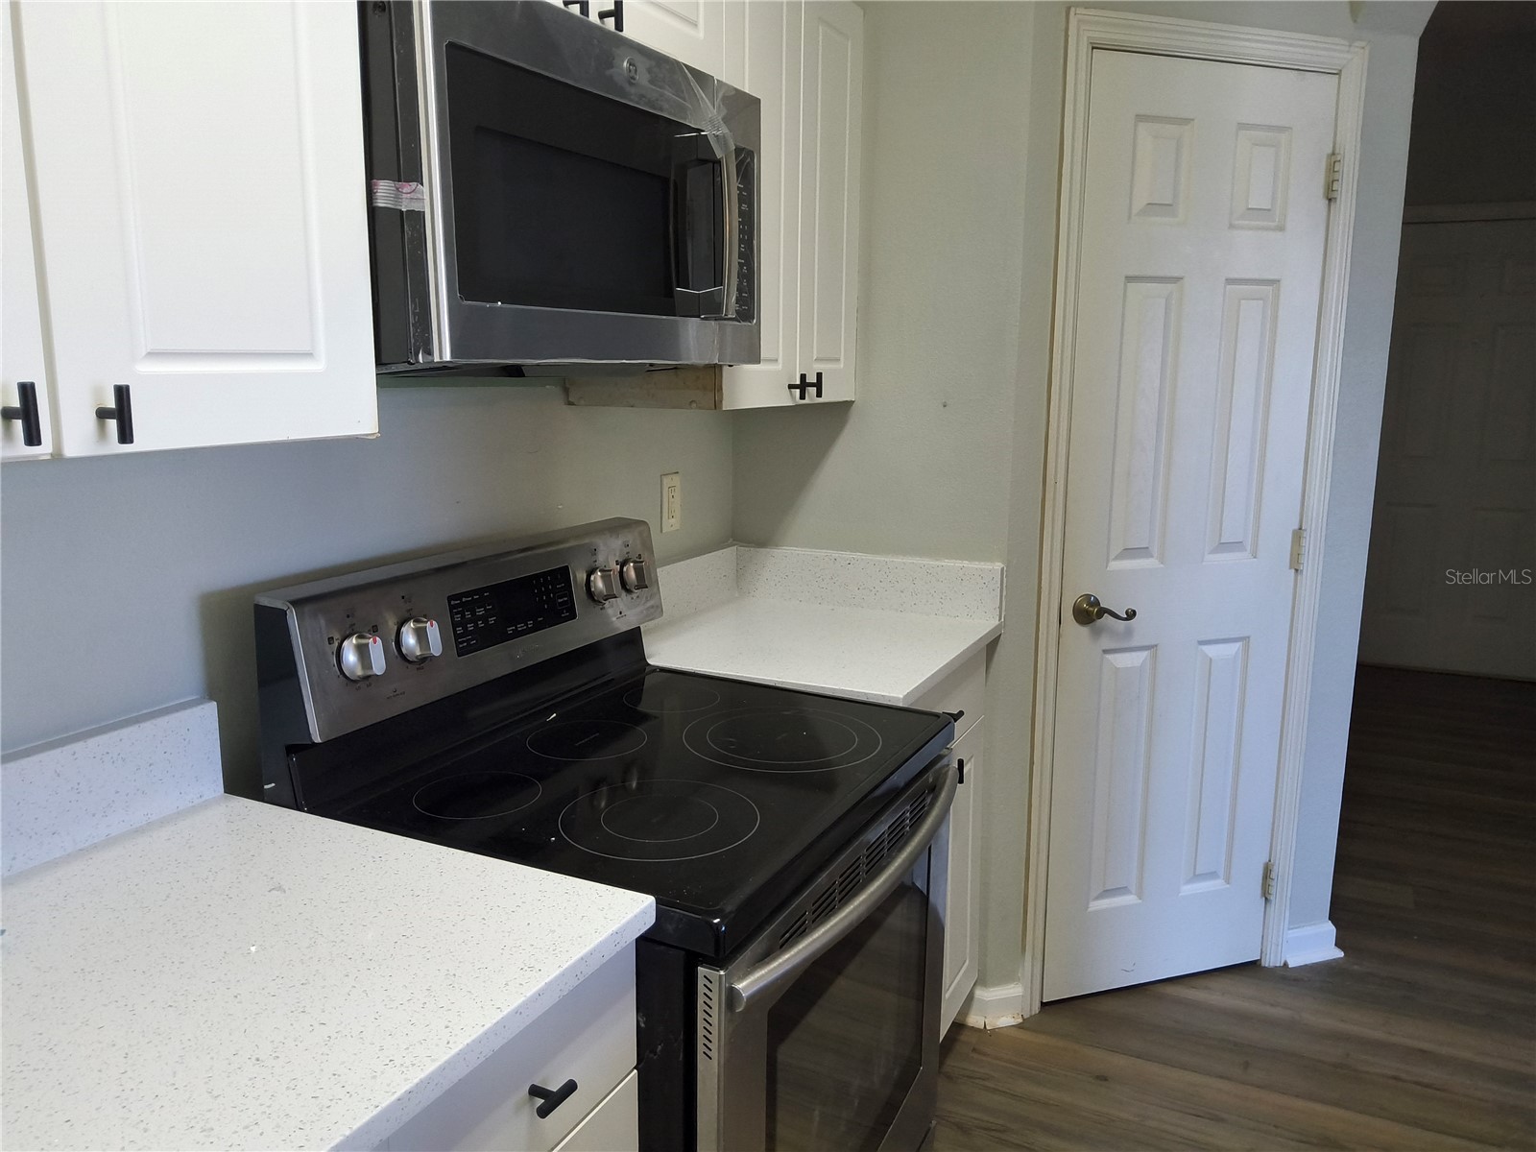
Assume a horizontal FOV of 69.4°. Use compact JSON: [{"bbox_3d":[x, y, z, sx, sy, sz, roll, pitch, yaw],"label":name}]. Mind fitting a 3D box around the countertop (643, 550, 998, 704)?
[{"bbox_3d":[0.068,0.074,2.152,0.632,0.147,0.609,5,12,25],"label":"countertop"}]

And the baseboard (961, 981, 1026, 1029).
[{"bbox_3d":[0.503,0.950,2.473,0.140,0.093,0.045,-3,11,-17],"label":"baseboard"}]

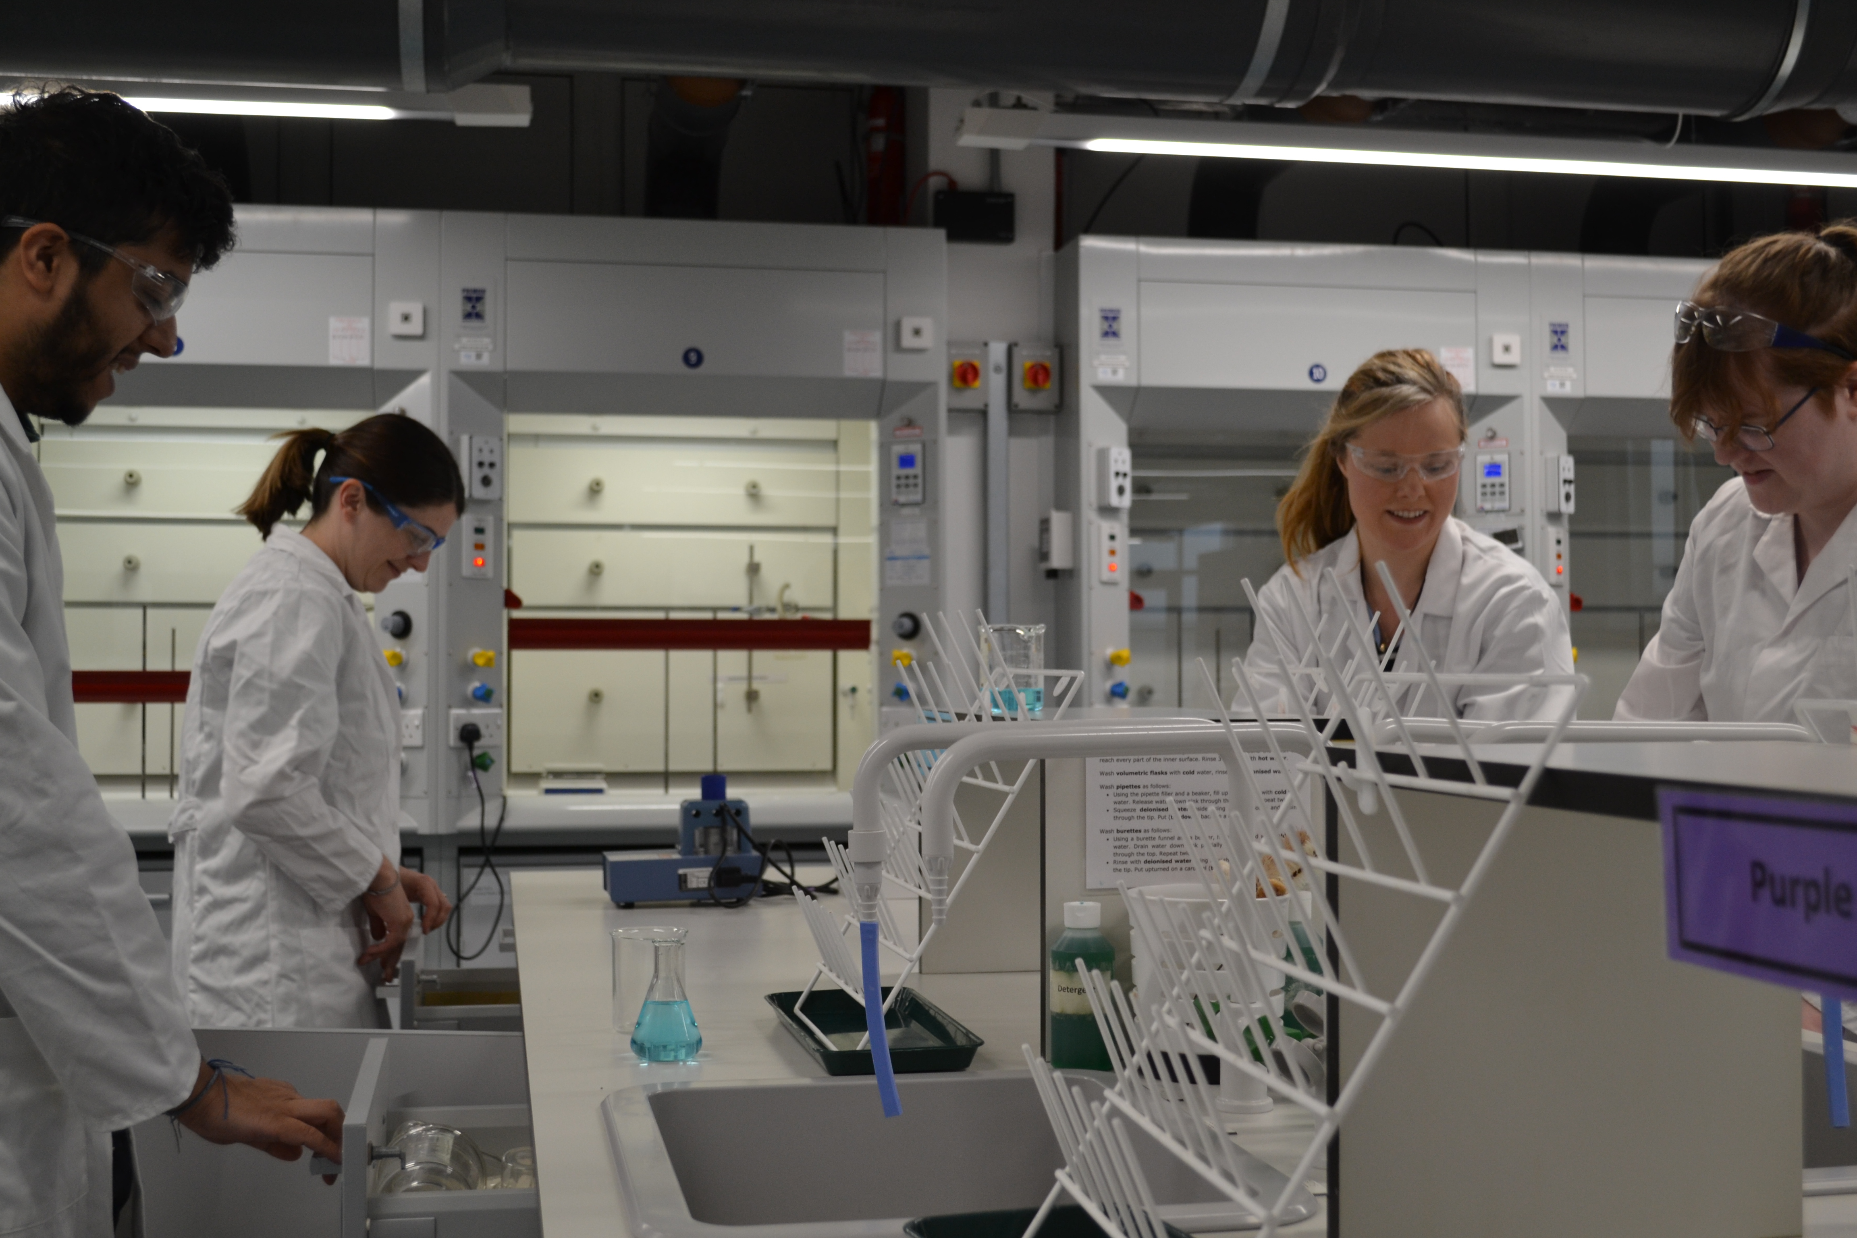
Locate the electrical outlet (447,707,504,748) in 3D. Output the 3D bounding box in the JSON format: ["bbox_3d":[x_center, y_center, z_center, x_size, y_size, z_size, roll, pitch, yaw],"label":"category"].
[{"bbox_3d":[-1.038,0.253,4.998,0.015,0.086,0.146,-1,-2,43],"label":"electrical outlet"}]

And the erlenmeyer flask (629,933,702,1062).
[{"bbox_3d":[-0.234,0.340,1.933,0.064,0.103,0.064,0,-1,-11],"label":"erlenmeyer flask"}]

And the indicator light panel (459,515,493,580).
[{"bbox_3d":[-1.036,-0.167,5.010,0.016,0.146,0.086,-1,-2,43],"label":"indicator light panel"}]

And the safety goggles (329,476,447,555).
[{"bbox_3d":[-0.699,-0.138,2.820,0.158,0.048,0.143,34,1,5],"label":"safety goggles"}]

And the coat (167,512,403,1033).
[{"bbox_3d":[-0.845,0.345,2.850,0.310,0.920,0.460,0,-1,-16],"label":"coat"}]

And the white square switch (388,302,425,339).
[{"bbox_3d":[-1.188,-0.685,4.934,0.077,0.077,0.035,0,-1,-11],"label":"white square switch"}]

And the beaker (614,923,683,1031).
[{"bbox_3d":[-0.275,0.354,2.131,0.071,0.095,0.071,0,-1,-11],"label":"beaker"}]

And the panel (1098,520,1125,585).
[{"bbox_3d":[0.461,-0.164,5.393,0.030,0.147,0.087,-1,-1,42],"label":"panel"}]

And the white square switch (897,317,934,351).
[{"bbox_3d":[-0.032,-0.702,5.344,0.079,0.079,0.028,0,-2,-10],"label":"white square switch"}]

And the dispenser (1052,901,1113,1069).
[{"bbox_3d":[0.135,0.318,1.881,0.056,0.143,0.049,0,-1,10],"label":"dispenser"}]

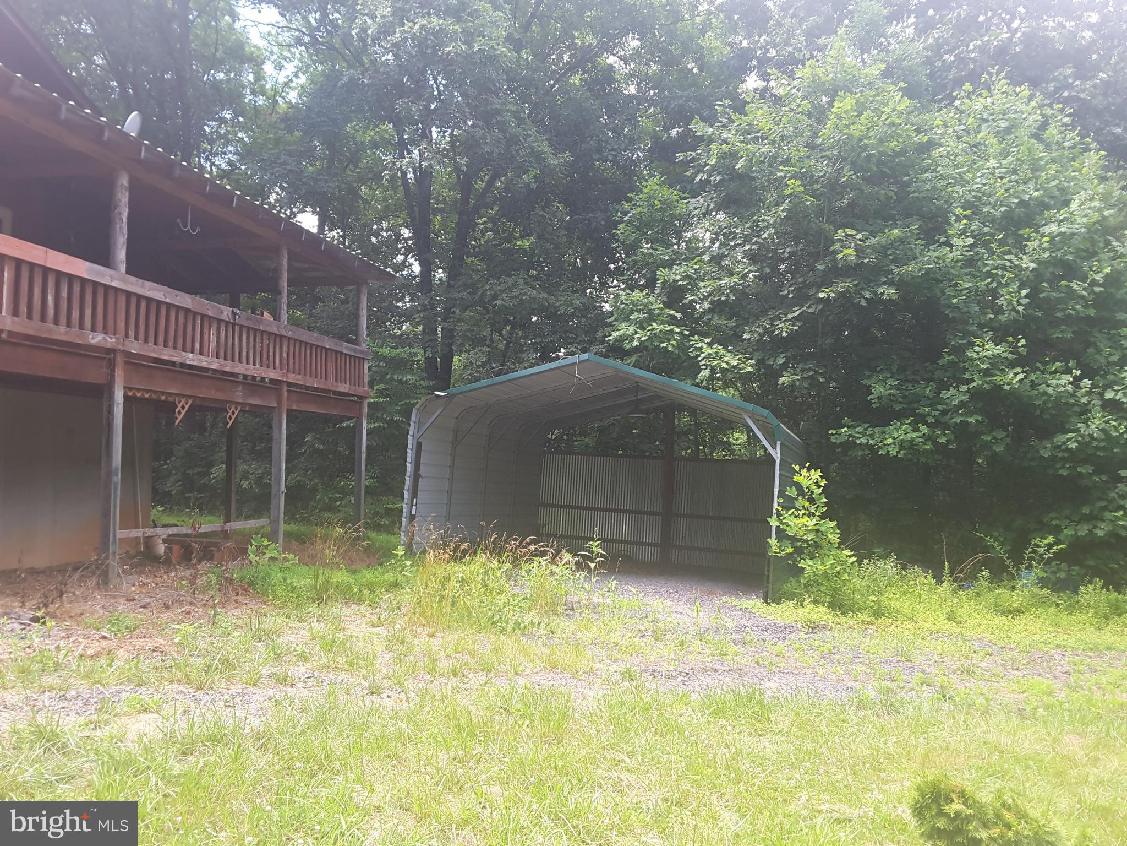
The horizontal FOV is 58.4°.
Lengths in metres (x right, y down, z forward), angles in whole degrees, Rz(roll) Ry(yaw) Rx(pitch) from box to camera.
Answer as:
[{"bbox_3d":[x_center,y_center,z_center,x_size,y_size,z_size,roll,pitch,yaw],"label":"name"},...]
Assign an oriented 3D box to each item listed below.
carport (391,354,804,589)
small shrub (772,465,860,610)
[{"bbox_3d":[1.310,0.962,18.987,6.080,3.570,6.420,3,-4,18],"label":"carport"},{"bbox_3d":[3.643,1.659,14.625,1.200,2.000,1.100,1,-2,0],"label":"small shrub"}]

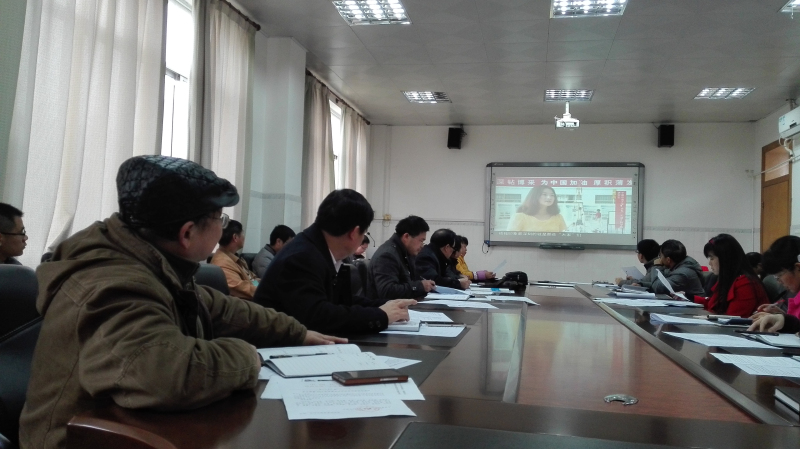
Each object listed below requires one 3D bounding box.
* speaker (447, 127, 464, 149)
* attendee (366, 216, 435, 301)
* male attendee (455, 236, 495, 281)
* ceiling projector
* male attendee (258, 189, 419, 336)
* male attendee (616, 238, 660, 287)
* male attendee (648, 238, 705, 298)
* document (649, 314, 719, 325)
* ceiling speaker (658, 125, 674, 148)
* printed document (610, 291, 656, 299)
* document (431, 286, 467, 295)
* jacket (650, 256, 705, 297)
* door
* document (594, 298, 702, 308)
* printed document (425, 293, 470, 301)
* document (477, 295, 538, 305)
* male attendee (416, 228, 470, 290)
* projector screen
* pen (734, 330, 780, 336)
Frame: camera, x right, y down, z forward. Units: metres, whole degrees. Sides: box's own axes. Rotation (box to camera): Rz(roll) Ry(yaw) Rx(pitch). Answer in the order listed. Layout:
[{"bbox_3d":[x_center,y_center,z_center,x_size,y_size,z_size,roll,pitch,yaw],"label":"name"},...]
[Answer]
[{"bbox_3d":[0.852,-1.319,8.843,0.200,0.310,0.200,2,-3,13],"label":"speaker"},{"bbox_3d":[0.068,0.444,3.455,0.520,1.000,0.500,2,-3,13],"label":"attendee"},{"bbox_3d":[0.518,0.683,5.104,0.560,1.132,0.460,2,-3,8],"label":"male attendee"},{"bbox_3d":[2.180,-1.414,7.439,0.310,0.320,0.260,2,-3,13],"label":"ceiling projector"},{"bbox_3d":[-0.232,0.470,1.938,0.640,1.192,0.530,2,-3,5],"label":"male attendee"},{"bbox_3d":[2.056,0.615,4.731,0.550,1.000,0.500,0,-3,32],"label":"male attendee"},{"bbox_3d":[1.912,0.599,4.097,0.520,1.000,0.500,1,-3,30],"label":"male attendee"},{"bbox_3d":[1.121,0.377,2.269,0.210,0.022,0.250,2,-3,13],"label":"document"},{"bbox_3d":[3.789,-1.248,8.156,0.205,0.310,0.200,2,-3,13],"label":"ceiling speaker"},{"bbox_3d":[1.542,0.463,3.801,0.275,0.030,0.210,2,-3,13],"label":"printed document"},{"bbox_3d":[0.321,0.405,3.522,0.220,0.050,0.220,2,-3,13],"label":"document"},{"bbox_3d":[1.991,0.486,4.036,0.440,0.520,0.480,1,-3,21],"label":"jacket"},{"bbox_3d":[4.948,0.219,7.491,0.080,2.651,0.950,2,-3,13],"label":"door"},{"bbox_3d":[1.385,0.437,3.191,0.490,0.012,0.300,2,-3,5],"label":"document"},{"bbox_3d":[0.284,0.419,3.324,0.250,0.020,0.260,2,-3,13],"label":"printed document"},{"bbox_3d":[0.638,0.435,3.302,0.310,0.012,0.250,2,-3,13],"label":"document"},{"bbox_3d":[0.228,0.614,4.024,0.560,1.142,0.520,2,-3,3],"label":"male attendee"},{"bbox_3d":[2.480,-0.301,8.702,2.307,1.312,0.070,2,-3,13],"label":"projector screen"},{"bbox_3d":[1.188,0.363,1.905,0.135,0.012,0.012,1,-3,29],"label":"pen"}]

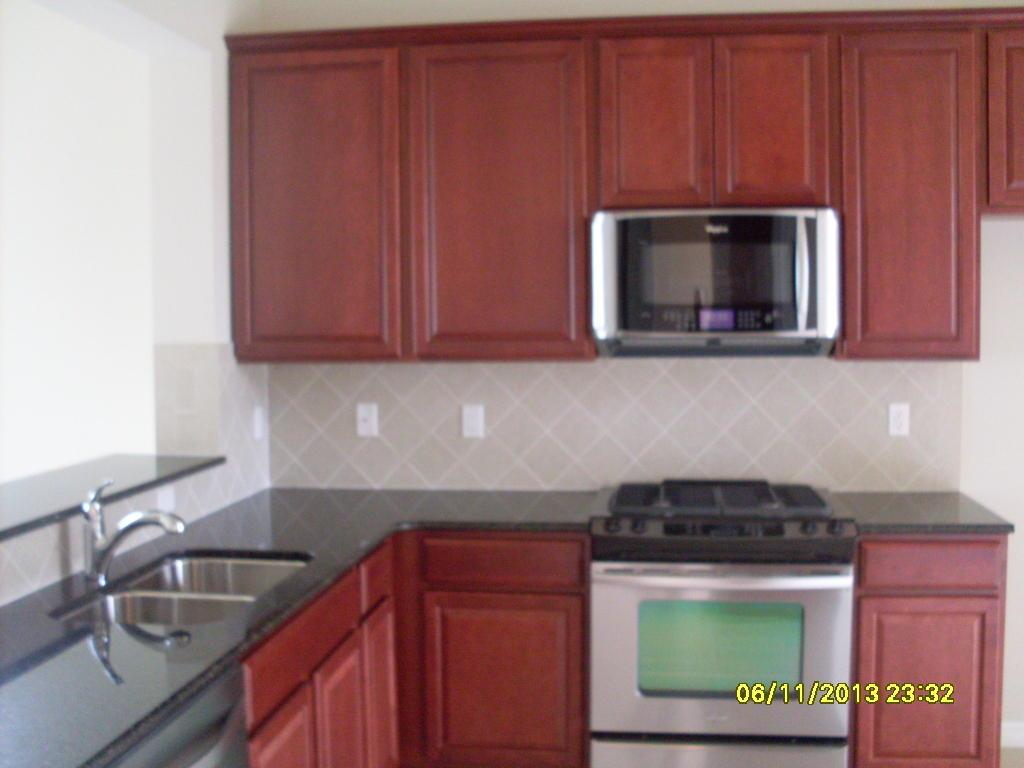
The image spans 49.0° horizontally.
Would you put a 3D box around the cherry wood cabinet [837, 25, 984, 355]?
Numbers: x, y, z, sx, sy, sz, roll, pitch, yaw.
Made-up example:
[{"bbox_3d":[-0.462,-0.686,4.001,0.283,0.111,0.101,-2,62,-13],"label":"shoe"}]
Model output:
[{"bbox_3d":[1.246,-0.591,3.629,0.453,1.035,0.326,0,3,7],"label":"cherry wood cabinet"}]

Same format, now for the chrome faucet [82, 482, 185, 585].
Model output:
[{"bbox_3d":[-0.866,0.343,2.576,0.247,0.241,0.060,0,3,7],"label":"chrome faucet"}]

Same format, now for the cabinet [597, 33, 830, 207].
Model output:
[{"bbox_3d":[0.652,-0.828,3.687,0.751,0.558,0.326,0,3,7],"label":"cabinet"}]

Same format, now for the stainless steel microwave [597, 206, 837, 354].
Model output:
[{"bbox_3d":[0.652,-0.322,3.668,0.757,0.452,0.417,0,3,7],"label":"stainless steel microwave"}]

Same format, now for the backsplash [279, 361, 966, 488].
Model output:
[{"bbox_3d":[0.320,0.148,3.938,2.427,0.468,0.015,0,3,7],"label":"backsplash"}]

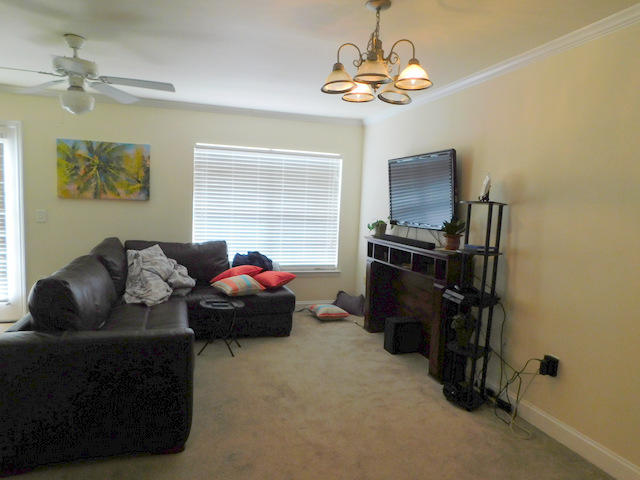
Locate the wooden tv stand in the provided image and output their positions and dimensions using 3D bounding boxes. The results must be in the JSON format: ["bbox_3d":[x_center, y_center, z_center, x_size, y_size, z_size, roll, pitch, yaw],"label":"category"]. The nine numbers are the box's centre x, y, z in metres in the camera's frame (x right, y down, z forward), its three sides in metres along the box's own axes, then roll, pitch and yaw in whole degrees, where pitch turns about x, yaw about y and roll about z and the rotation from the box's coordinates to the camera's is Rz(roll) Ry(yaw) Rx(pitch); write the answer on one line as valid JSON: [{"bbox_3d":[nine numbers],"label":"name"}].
[{"bbox_3d":[0.837,0.554,4.032,0.250,1.030,1.540,0,5,-18],"label":"wooden tv stand"}]

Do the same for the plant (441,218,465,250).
[{"bbox_3d":[1.056,-0.044,3.387,0.180,0.250,0.180,0,5,-18],"label":"plant"}]

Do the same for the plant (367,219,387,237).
[{"bbox_3d":[0.641,-0.124,4.660,0.170,0.190,0.180,0,5,-18],"label":"plant"}]

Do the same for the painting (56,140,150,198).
[{"bbox_3d":[-2.289,-0.734,4.528,0.905,0.610,0.030,0,5,-18],"label":"painting"}]

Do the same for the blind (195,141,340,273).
[{"bbox_3d":[-0.593,-0.350,5.124,1.790,1.450,0.060,0,5,-18],"label":"blind"}]

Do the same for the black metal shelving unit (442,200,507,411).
[{"bbox_3d":[1.091,0.456,3.008,0.270,1.420,0.285,-1,6,-29],"label":"black metal shelving unit"}]

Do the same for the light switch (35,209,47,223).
[{"bbox_3d":[-2.883,-0.244,4.397,0.080,0.120,0.012,0,5,-18],"label":"light switch"}]

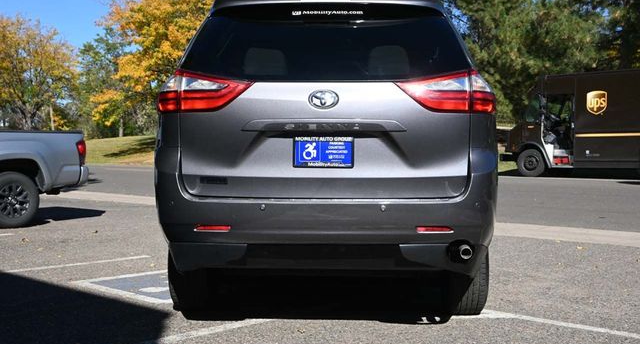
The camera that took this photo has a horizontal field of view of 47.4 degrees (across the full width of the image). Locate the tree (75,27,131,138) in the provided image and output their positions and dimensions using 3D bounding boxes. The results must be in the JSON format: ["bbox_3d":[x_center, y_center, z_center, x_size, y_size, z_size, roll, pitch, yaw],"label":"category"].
[{"bbox_3d":[-13.435,-5.529,45.000,3.800,6.900,3.800,0,1,2],"label":"tree"}]

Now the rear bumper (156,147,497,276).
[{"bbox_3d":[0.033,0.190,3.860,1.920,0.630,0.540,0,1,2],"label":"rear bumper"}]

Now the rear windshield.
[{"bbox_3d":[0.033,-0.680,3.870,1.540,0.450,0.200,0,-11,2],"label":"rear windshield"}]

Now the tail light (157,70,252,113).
[{"bbox_3d":[-0.615,-0.415,3.850,0.550,0.230,0.250,0,1,11],"label":"tail light"}]

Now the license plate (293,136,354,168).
[{"bbox_3d":[0.020,-0.102,3.680,0.310,0.160,0.020,0,1,2],"label":"license plate"}]

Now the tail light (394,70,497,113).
[{"bbox_3d":[0.675,-0.415,3.820,0.550,0.230,0.250,0,1,-7],"label":"tail light"}]

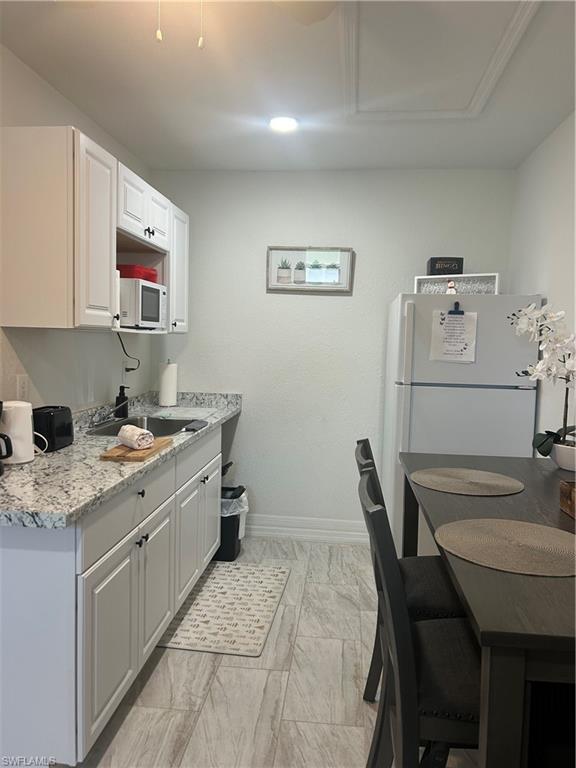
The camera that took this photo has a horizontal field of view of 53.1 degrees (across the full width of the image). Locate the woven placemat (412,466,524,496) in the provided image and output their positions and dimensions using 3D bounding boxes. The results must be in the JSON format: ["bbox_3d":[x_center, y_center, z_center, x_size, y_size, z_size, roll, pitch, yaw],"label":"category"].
[{"bbox_3d":[0.625,0.338,2.036,0.388,0.007,0.388,2,4,6],"label":"woven placemat"}]

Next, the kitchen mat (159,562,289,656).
[{"bbox_3d":[-0.304,1.155,3.078,0.510,0.010,1.010,2,4,8],"label":"kitchen mat"}]

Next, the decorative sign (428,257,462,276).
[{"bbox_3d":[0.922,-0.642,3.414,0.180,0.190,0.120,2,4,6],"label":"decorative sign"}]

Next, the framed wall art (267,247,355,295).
[{"bbox_3d":[0.141,-0.767,3.886,0.580,0.315,0.030,2,4,6],"label":"framed wall art"}]

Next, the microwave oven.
[{"bbox_3d":[-0.869,-0.411,3.046,0.335,0.235,0.425,2,4,6],"label":"microwave oven"}]

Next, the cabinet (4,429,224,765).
[{"bbox_3d":[-0.829,0.739,2.694,0.625,0.874,1.930,2,4,6],"label":"cabinet"}]

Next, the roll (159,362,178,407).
[{"bbox_3d":[-0.819,0.008,3.949,0.120,0.315,0.120,1,4,0],"label":"roll"}]

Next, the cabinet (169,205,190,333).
[{"bbox_3d":[-0.835,-0.711,3.615,0.325,0.757,0.390,2,4,6],"label":"cabinet"}]

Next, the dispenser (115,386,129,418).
[{"bbox_3d":[-0.985,0.109,3.420,0.078,0.186,0.068,2,4,6],"label":"dispenser"}]

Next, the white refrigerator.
[{"bbox_3d":[0.960,0.341,3.397,0.710,1.645,0.770,2,4,6],"label":"white refrigerator"}]

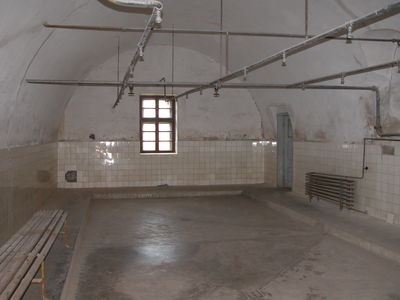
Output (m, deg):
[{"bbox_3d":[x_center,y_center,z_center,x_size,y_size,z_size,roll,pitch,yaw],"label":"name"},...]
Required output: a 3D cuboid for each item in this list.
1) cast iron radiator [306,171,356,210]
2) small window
[{"bbox_3d":[2.550,0.806,8.049,0.200,0.597,1.425,-1,3,-15],"label":"cast iron radiator"},{"bbox_3d":[-1.156,-0.710,11.129,0.980,1.580,0.120,-1,3,-11],"label":"small window"}]

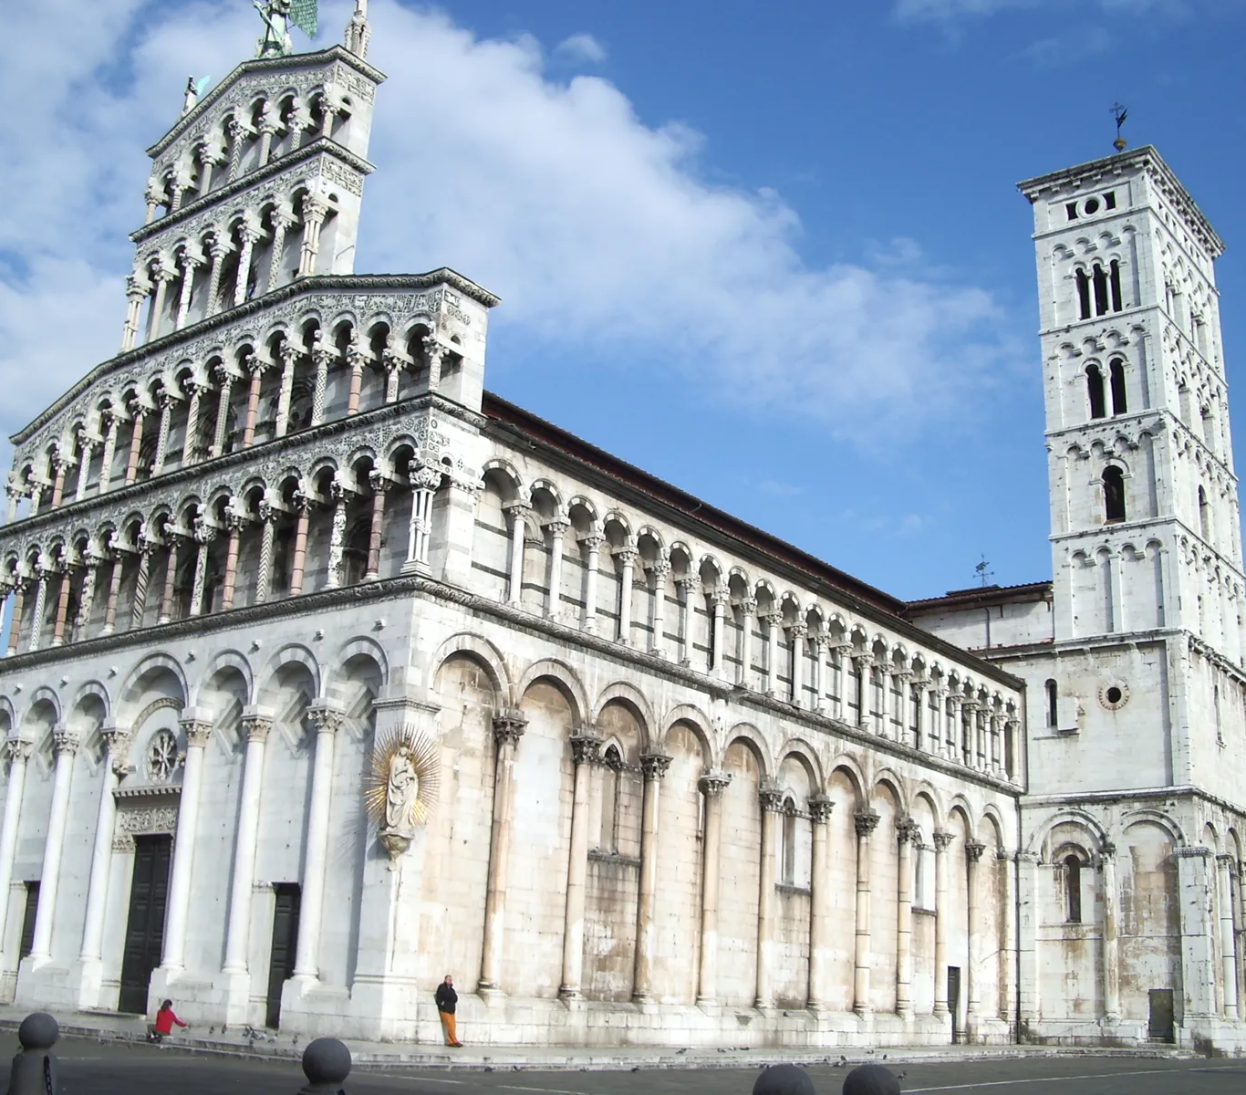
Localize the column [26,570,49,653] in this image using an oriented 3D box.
[{"bbox_3d":[-20.427,2.279,51.563,0.450,3.080,0.450,-11,-22,37],"label":"column"}]

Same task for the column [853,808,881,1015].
[{"bbox_3d":[8.958,13.596,54.815,0.700,7.500,0.740,-11,-22,37],"label":"column"}]

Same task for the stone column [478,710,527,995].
[{"bbox_3d":[-3.251,8.174,39.360,0.720,7.583,0.770,-11,-22,36],"label":"stone column"}]

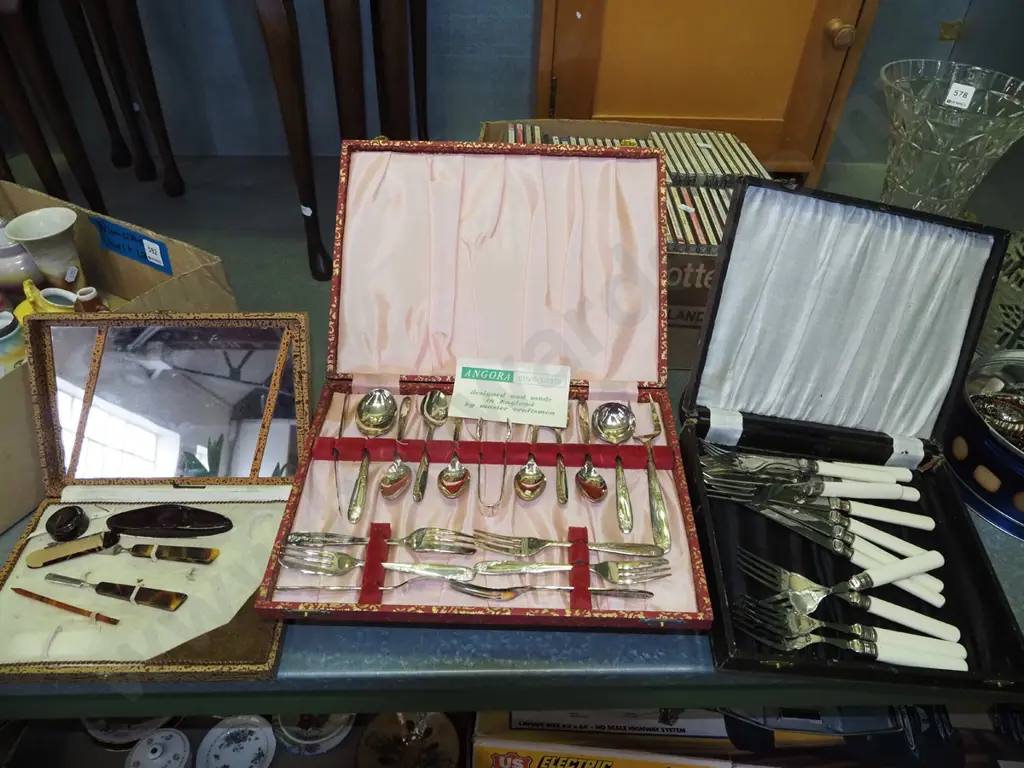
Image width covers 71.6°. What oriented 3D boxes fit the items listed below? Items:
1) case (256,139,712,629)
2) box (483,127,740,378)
[{"bbox_3d":[-0.014,-0.037,0.611,0.322,0.175,0.429,2,41,1],"label":"case"},{"bbox_3d":[0.134,-0.183,0.875,0.345,0.153,0.320,3,41,1],"label":"box"}]

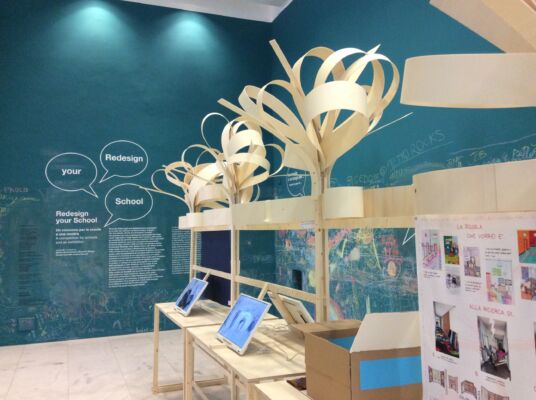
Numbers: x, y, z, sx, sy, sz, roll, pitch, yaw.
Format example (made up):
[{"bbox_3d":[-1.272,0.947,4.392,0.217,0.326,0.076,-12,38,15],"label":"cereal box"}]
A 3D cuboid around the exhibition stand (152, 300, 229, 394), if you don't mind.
[{"bbox_3d":[-0.476,1.321,4.088,0.720,0.798,1.173,1,-3,-22],"label":"exhibition stand"}]

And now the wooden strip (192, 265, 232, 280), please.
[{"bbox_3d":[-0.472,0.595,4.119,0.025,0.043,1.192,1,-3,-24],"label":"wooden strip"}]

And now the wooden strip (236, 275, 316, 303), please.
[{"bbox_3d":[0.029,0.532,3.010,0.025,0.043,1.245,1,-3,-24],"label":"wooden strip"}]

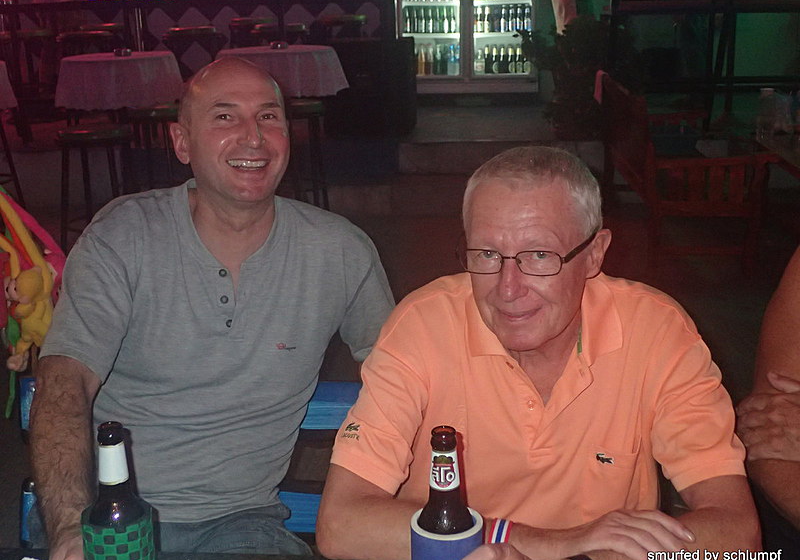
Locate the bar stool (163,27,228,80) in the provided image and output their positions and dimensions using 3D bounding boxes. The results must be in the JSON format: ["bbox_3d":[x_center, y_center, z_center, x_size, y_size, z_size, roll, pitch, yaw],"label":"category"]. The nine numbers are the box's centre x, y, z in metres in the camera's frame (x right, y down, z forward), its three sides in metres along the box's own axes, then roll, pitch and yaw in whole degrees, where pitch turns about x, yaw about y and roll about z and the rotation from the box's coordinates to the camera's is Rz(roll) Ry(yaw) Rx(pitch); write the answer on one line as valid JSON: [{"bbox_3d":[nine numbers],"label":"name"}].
[{"bbox_3d":[-1.304,-1.216,6.798,0.400,0.740,0.400,-1,15,0],"label":"bar stool"}]

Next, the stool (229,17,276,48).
[{"bbox_3d":[-1.068,-1.535,7.848,0.400,0.740,0.400,-1,15,0],"label":"stool"}]

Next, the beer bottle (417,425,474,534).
[{"bbox_3d":[0.050,0.272,1.159,0.062,0.235,0.062,-1,15,2],"label":"beer bottle"}]

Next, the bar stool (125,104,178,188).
[{"bbox_3d":[-1.324,-0.571,5.848,0.400,0.740,0.400,-1,15,0],"label":"bar stool"}]

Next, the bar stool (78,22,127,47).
[{"bbox_3d":[-2.144,-1.490,7.798,0.400,0.740,0.400,-1,15,0],"label":"bar stool"}]

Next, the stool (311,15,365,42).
[{"bbox_3d":[-0.412,-1.557,7.848,0.400,0.740,0.400,-1,15,0],"label":"stool"}]

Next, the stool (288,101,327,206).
[{"bbox_3d":[-0.579,-0.609,5.948,0.400,0.740,0.400,-1,15,0],"label":"stool"}]

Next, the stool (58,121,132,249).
[{"bbox_3d":[-1.456,-0.351,5.198,0.400,0.740,0.400,-1,15,0],"label":"stool"}]

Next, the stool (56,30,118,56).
[{"bbox_3d":[-1.930,-1.167,6.698,0.400,0.740,0.400,-1,15,0],"label":"stool"}]

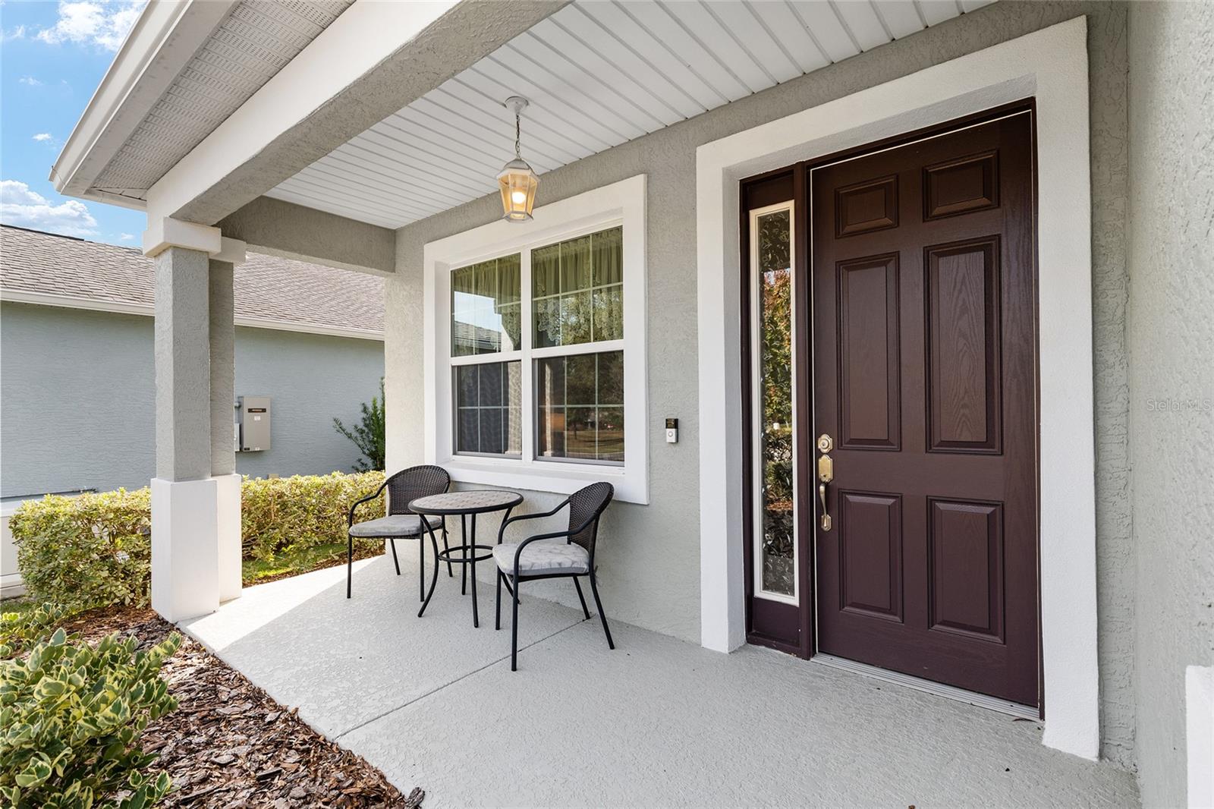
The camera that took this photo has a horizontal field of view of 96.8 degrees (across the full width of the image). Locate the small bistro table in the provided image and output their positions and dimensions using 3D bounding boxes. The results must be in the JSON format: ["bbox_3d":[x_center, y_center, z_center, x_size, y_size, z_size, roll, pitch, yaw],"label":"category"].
[{"bbox_3d":[-0.878,0.953,3.429,0.705,0.705,0.705,0,-1,0],"label":"small bistro table"}]

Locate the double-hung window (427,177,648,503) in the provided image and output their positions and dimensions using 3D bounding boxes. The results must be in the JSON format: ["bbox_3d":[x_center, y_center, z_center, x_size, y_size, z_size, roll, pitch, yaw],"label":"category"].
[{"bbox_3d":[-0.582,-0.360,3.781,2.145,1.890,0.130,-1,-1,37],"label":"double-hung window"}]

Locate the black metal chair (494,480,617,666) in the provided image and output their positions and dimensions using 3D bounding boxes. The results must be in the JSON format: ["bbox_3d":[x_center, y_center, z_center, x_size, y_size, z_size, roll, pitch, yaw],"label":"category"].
[{"bbox_3d":[-0.275,0.872,2.973,0.610,0.845,0.570,0,-1,-21],"label":"black metal chair"}]

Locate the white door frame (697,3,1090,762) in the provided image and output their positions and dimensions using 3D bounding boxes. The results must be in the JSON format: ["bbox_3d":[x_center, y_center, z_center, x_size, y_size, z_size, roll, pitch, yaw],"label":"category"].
[{"bbox_3d":[1.177,-0.054,2.485,1.567,2.663,0.200,-1,-1,37],"label":"white door frame"}]

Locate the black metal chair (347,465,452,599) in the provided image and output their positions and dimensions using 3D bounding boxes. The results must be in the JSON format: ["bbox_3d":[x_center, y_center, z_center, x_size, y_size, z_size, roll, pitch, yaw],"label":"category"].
[{"bbox_3d":[-1.443,0.892,3.909,0.570,0.845,0.610,-1,-1,10],"label":"black metal chair"}]

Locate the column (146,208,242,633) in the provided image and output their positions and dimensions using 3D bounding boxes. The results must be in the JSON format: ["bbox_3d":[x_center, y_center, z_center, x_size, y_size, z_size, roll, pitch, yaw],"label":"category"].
[{"bbox_3d":[-2.715,0.092,3.602,0.465,2.460,0.485,-1,-1,37],"label":"column"}]

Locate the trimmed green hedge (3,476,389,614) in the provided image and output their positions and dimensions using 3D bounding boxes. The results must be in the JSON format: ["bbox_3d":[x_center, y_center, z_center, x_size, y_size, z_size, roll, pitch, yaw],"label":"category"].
[{"bbox_3d":[-3.221,1.069,4.910,0.800,0.760,2.880,-1,-1,37],"label":"trimmed green hedge"}]

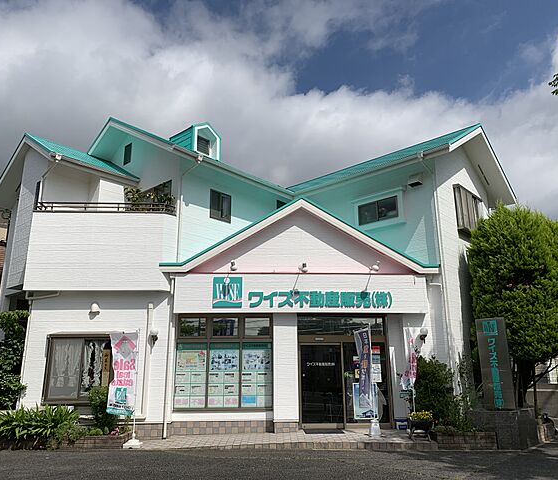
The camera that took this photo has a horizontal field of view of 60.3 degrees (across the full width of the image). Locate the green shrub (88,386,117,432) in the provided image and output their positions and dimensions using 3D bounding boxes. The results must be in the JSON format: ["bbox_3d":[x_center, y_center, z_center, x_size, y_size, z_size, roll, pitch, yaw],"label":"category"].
[{"bbox_3d":[-3.808,3.657,10.371,0.620,0.930,0.600,0,-14,0],"label":"green shrub"}]

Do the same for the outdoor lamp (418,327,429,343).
[{"bbox_3d":[3.678,2.414,12.151,0.230,0.380,0.300,-14,-21,40],"label":"outdoor lamp"}]

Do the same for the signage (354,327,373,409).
[{"bbox_3d":[2.021,3.038,11.455,0.460,1.800,0.100,-9,-18,29],"label":"signage"}]

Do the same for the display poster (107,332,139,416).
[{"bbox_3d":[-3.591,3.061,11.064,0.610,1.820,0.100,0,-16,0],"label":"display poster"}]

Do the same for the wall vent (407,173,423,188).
[{"bbox_3d":[3.645,-1.627,12.893,0.250,0.270,0.280,14,-20,-43],"label":"wall vent"}]

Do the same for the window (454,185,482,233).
[{"bbox_3d":[5.381,-0.824,13.571,1.380,1.200,0.200,14,-20,-43],"label":"window"}]

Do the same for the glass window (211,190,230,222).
[{"bbox_3d":[-1.675,-0.957,13.880,0.100,0.870,0.786,-14,-21,40],"label":"glass window"}]

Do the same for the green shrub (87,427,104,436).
[{"bbox_3d":[-4.047,4.224,10.602,0.320,0.210,0.280,0,-16,-3],"label":"green shrub"}]

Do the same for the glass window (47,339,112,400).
[{"bbox_3d":[-4.588,2.993,11.111,1.570,1.520,0.150,0,-14,0],"label":"glass window"}]

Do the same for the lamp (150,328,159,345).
[{"bbox_3d":[-2.926,2.256,11.298,0.200,0.360,0.230,0,-14,0],"label":"lamp"}]

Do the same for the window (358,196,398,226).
[{"bbox_3d":[2.807,-0.808,13.728,0.100,0.610,1.300,14,-20,-43],"label":"window"}]

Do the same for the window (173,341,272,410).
[{"bbox_3d":[-1.386,3.370,11.990,2.440,1.669,0.120,0,-16,-3],"label":"window"}]

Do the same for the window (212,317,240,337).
[{"bbox_3d":[-1.296,2.103,11.645,0.650,0.460,0.100,0,-14,0],"label":"window"}]

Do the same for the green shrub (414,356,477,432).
[{"bbox_3d":[3.664,3.411,10.579,1.300,1.550,1.100,0,-14,0],"label":"green shrub"}]

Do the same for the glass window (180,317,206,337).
[{"bbox_3d":[-2.181,2.222,12.263,0.688,0.487,0.100,0,-16,-3],"label":"glass window"}]

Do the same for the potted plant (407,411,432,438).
[{"bbox_3d":[2.931,3.832,9.956,0.520,0.540,0.450,0,-14,0],"label":"potted plant"}]

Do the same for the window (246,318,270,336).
[{"bbox_3d":[-0.551,2.240,12.362,0.645,0.475,0.100,0,-16,-3],"label":"window"}]

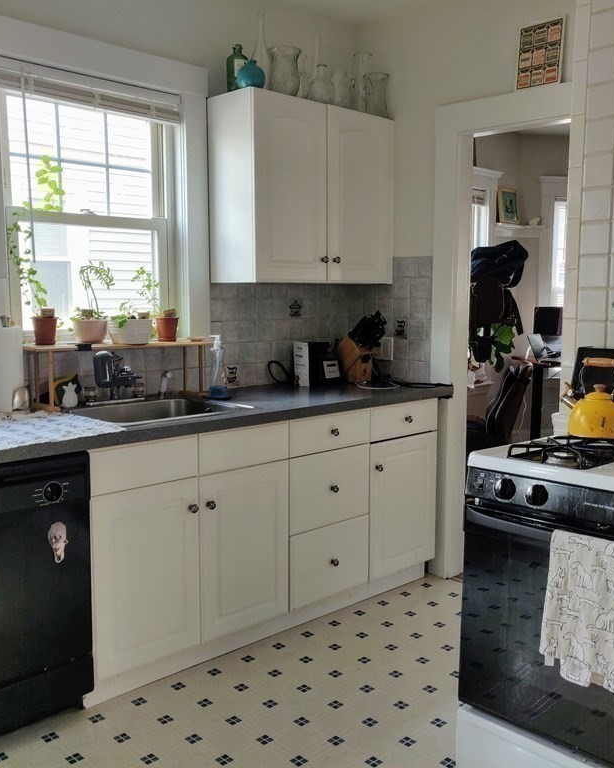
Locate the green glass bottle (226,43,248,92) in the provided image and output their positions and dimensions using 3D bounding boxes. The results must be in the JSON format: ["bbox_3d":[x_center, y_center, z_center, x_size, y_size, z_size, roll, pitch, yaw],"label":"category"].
[{"bbox_3d":[-0.300,-1.333,3.169,0.089,0.228,0.089,0,7,0],"label":"green glass bottle"}]

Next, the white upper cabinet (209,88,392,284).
[{"bbox_3d":[-0.001,-0.854,3.409,0.874,0.779,0.302,-6,9,-42],"label":"white upper cabinet"}]

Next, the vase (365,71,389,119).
[{"bbox_3d":[0.336,-1.375,3.549,0.118,0.212,0.118,0,6,0],"label":"vase"}]

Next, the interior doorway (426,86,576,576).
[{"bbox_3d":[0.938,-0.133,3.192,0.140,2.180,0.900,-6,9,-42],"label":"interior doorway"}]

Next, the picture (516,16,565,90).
[{"bbox_3d":[0.937,-1.331,2.987,0.020,0.254,0.205,-6,9,-42],"label":"picture"}]

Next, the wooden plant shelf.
[{"bbox_3d":[-0.719,-0.042,2.893,0.750,0.234,0.200,-6,9,-42],"label":"wooden plant shelf"}]

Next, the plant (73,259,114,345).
[{"bbox_3d":[-0.816,-0.310,2.812,0.135,0.310,0.135,-6,9,-42],"label":"plant"}]

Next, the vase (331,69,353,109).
[{"bbox_3d":[0.166,-1.363,3.461,0.100,0.212,0.100,0,6,0],"label":"vase"}]

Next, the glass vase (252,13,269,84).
[{"bbox_3d":[-0.202,-1.415,3.216,0.085,0.380,0.085,0,7,0],"label":"glass vase"}]

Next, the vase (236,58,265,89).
[{"bbox_3d":[-0.234,-1.278,3.057,0.118,0.132,0.118,0,6,0],"label":"vase"}]

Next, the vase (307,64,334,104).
[{"bbox_3d":[0.065,-1.338,3.344,0.115,0.198,0.115,0,7,0],"label":"vase"}]

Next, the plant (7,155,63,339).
[{"bbox_3d":[-0.975,-0.478,2.651,0.150,0.675,0.140,-6,9,-42],"label":"plant"}]

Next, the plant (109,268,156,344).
[{"bbox_3d":[-0.681,-0.306,2.883,0.175,0.300,0.165,-6,9,-42],"label":"plant"}]

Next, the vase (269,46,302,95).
[{"bbox_3d":[-0.096,-1.347,3.227,0.145,0.242,0.145,0,7,0],"label":"vase"}]

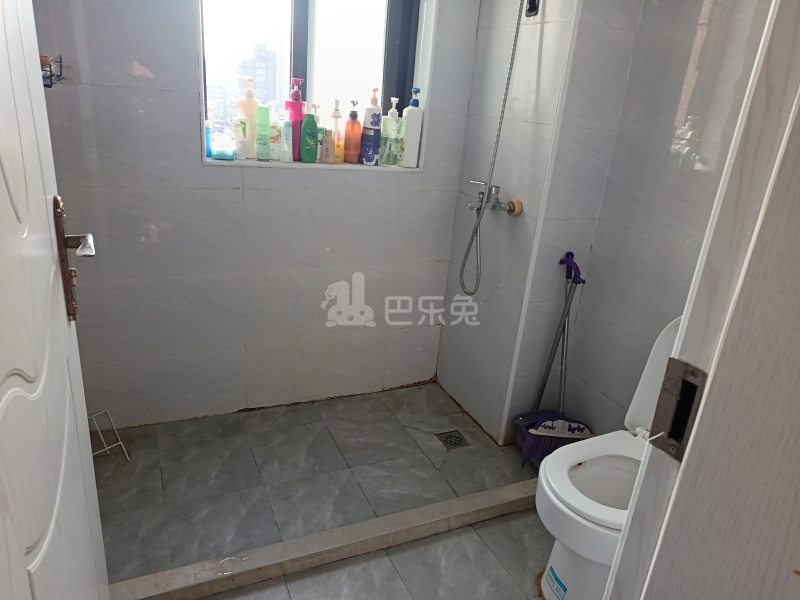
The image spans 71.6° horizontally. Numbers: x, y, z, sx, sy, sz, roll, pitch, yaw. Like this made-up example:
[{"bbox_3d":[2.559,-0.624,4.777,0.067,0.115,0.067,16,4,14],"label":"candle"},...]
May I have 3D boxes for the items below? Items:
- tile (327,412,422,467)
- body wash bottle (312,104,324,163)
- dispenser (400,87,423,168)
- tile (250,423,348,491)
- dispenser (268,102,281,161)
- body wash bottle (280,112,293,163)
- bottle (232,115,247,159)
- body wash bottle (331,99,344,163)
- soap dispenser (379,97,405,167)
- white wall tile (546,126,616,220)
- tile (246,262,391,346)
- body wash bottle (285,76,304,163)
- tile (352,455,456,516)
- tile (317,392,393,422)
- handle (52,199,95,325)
[{"bbox_3d":[-0.107,0.527,2.115,0.296,0.010,0.300,-5,22,-25],"label":"tile"},{"bbox_3d":[-0.305,-0.611,2.038,0.070,0.206,0.050,-1,21,-17],"label":"body wash bottle"},{"bbox_3d":[0.042,-0.664,2.147,0.062,0.290,0.075,-7,23,-29],"label":"dispenser"},{"bbox_3d":[-0.377,0.549,2.015,0.300,0.010,0.300,-4,22,-24],"label":"tile"},{"bbox_3d":[-0.449,-0.605,1.991,0.053,0.200,0.045,-2,22,-19],"label":"dispenser"},{"bbox_3d":[-0.414,-0.593,2.018,0.043,0.178,0.036,-4,22,-24],"label":"body wash bottle"},{"bbox_3d":[-0.581,-0.587,2.004,0.048,0.147,0.038,-4,22,-24],"label":"bottle"},{"bbox_3d":[-0.239,-0.639,2.106,0.050,0.232,0.046,-4,22,-24],"label":"body wash bottle"},{"bbox_3d":[-0.030,-0.649,2.148,0.077,0.256,0.058,-1,21,-15],"label":"soap dispenser"},{"bbox_3d":[0.599,-0.421,1.866,0.243,0.300,0.010,-5,22,-24],"label":"white wall tile"},{"bbox_3d":[-0.309,0.012,2.209,0.602,0.300,0.010,-5,22,-25],"label":"tile"},{"bbox_3d":[-0.395,-0.669,2.066,0.070,0.290,0.050,5,20,-1],"label":"body wash bottle"},{"bbox_3d":[0.016,0.630,1.889,0.300,0.010,0.295,-4,22,-24],"label":"tile"},{"bbox_3d":[-0.203,0.449,2.347,0.300,0.010,0.167,-5,23,-25],"label":"tile"},{"bbox_3d":[-0.521,-0.054,0.906,0.062,0.215,0.110,-3,22,-21],"label":"handle"}]

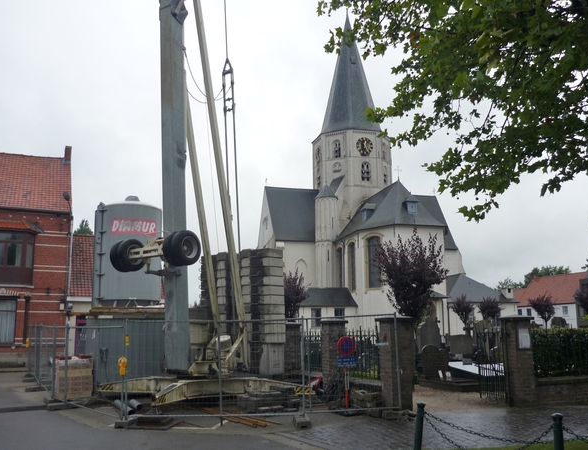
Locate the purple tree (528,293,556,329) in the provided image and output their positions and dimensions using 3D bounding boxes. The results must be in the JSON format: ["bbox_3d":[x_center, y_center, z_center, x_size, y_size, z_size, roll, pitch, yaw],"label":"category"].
[{"bbox_3d":[18.481,7.147,42.403,2.050,4.200,2.050,0,-10,0],"label":"purple tree"}]

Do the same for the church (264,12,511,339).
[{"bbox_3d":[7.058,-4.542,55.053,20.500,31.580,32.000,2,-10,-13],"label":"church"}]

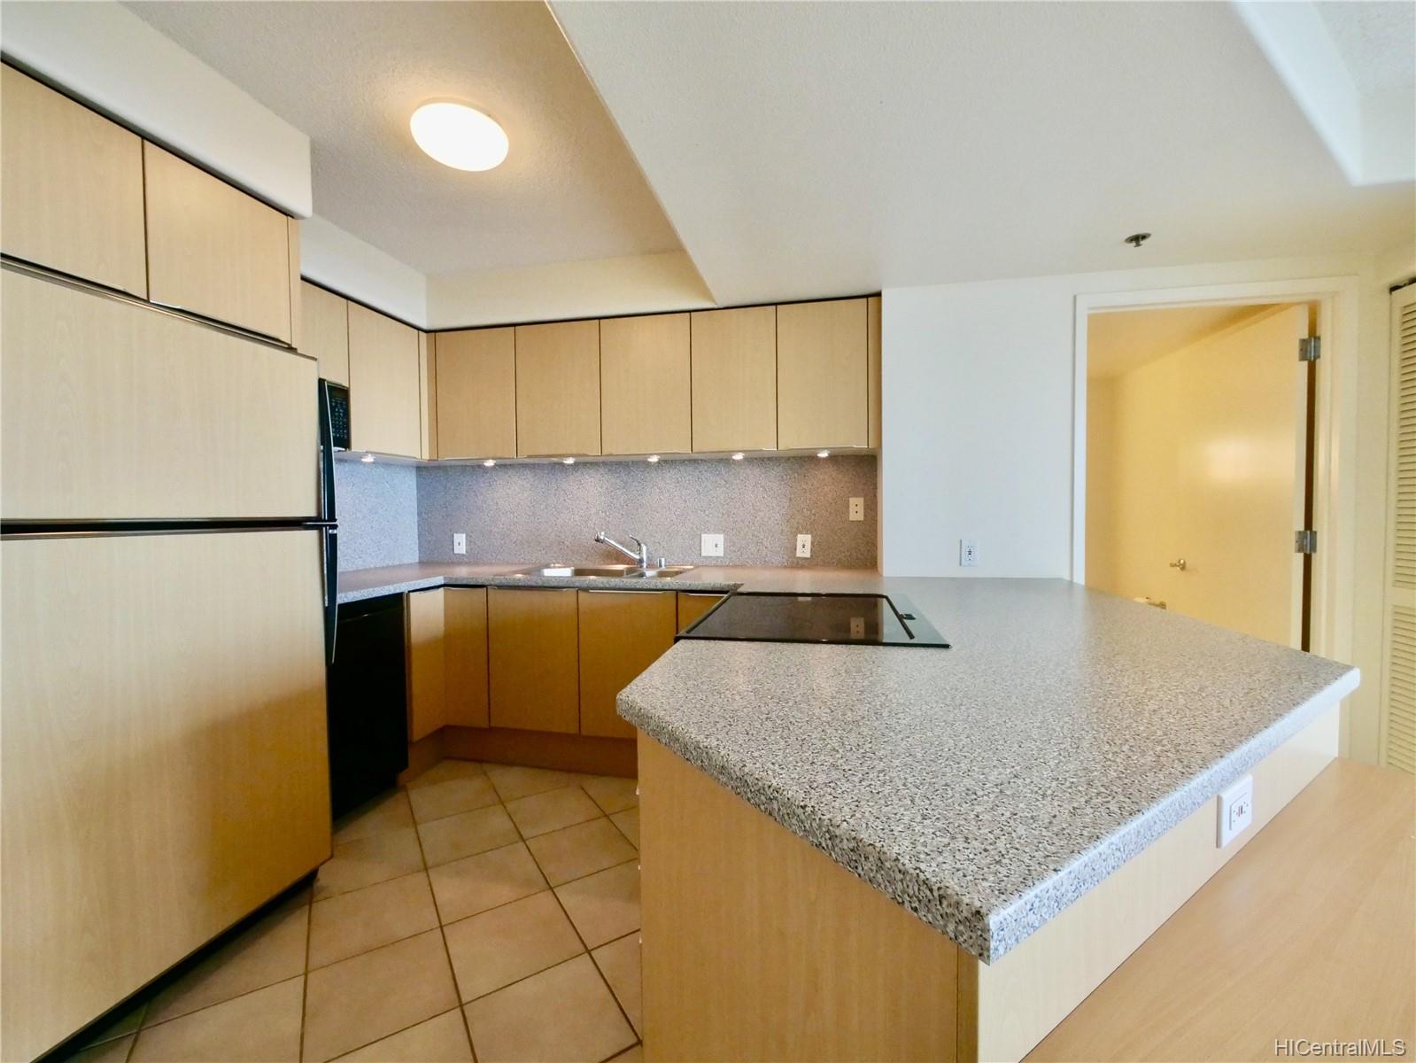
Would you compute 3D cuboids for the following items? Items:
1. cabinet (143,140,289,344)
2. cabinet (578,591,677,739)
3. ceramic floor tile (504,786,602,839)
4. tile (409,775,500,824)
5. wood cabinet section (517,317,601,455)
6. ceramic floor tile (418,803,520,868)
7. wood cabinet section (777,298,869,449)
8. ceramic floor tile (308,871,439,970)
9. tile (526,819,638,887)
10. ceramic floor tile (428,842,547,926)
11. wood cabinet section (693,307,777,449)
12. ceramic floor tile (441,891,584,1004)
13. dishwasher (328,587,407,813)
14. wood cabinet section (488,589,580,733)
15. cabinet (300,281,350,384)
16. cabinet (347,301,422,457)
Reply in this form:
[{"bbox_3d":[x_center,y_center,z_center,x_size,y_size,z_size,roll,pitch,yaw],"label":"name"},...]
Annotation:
[{"bbox_3d":[-1.752,-0.827,1.780,0.640,0.425,0.409,0,2,12],"label":"cabinet"},{"bbox_3d":[-0.300,0.597,2.877,0.463,0.673,0.600,0,2,12],"label":"cabinet"},{"bbox_3d":[-0.638,1.152,2.372,0.324,0.010,0.324,-1,2,-33],"label":"ceramic floor tile"},{"bbox_3d":[-1.068,1.132,2.425,0.318,0.010,0.318,-1,2,-33],"label":"tile"},{"bbox_3d":[-0.696,-0.687,2.937,0.443,0.633,0.325,0,2,12],"label":"wood cabinet section"},{"bbox_3d":[-0.914,1.158,2.194,0.324,0.010,0.324,-1,2,-33],"label":"ceramic floor tile"},{"bbox_3d":[0.534,-0.686,2.674,0.393,0.639,0.325,0,2,12],"label":"wood cabinet section"},{"bbox_3d":[-0.992,1.149,1.708,0.318,0.010,0.318,-1,2,-33],"label":"ceramic floor tile"},{"bbox_3d":[-0.449,1.138,2.056,0.318,0.010,0.318,-1,2,-33],"label":"tile"},{"bbox_3d":[-0.736,1.165,1.918,0.324,0.010,0.324,-1,2,-33],"label":"ceramic floor tile"},{"bbox_3d":[0.149,-0.686,2.756,0.394,0.637,0.325,0,2,12],"label":"wood cabinet section"},{"bbox_3d":[-0.547,1.149,1.611,0.318,0.010,0.318,-1,2,-33],"label":"ceramic floor tile"},{"bbox_3d":[-1.690,0.721,2.313,0.600,0.865,0.597,0,2,12],"label":"dishwasher"},{"bbox_3d":[-0.723,0.565,2.837,0.442,0.637,0.575,0,2,12],"label":"wood cabinet section"},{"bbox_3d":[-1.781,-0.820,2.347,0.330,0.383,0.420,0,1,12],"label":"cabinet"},{"bbox_3d":[-1.689,-0.695,2.770,0.330,0.654,0.440,0,1,12],"label":"cabinet"}]

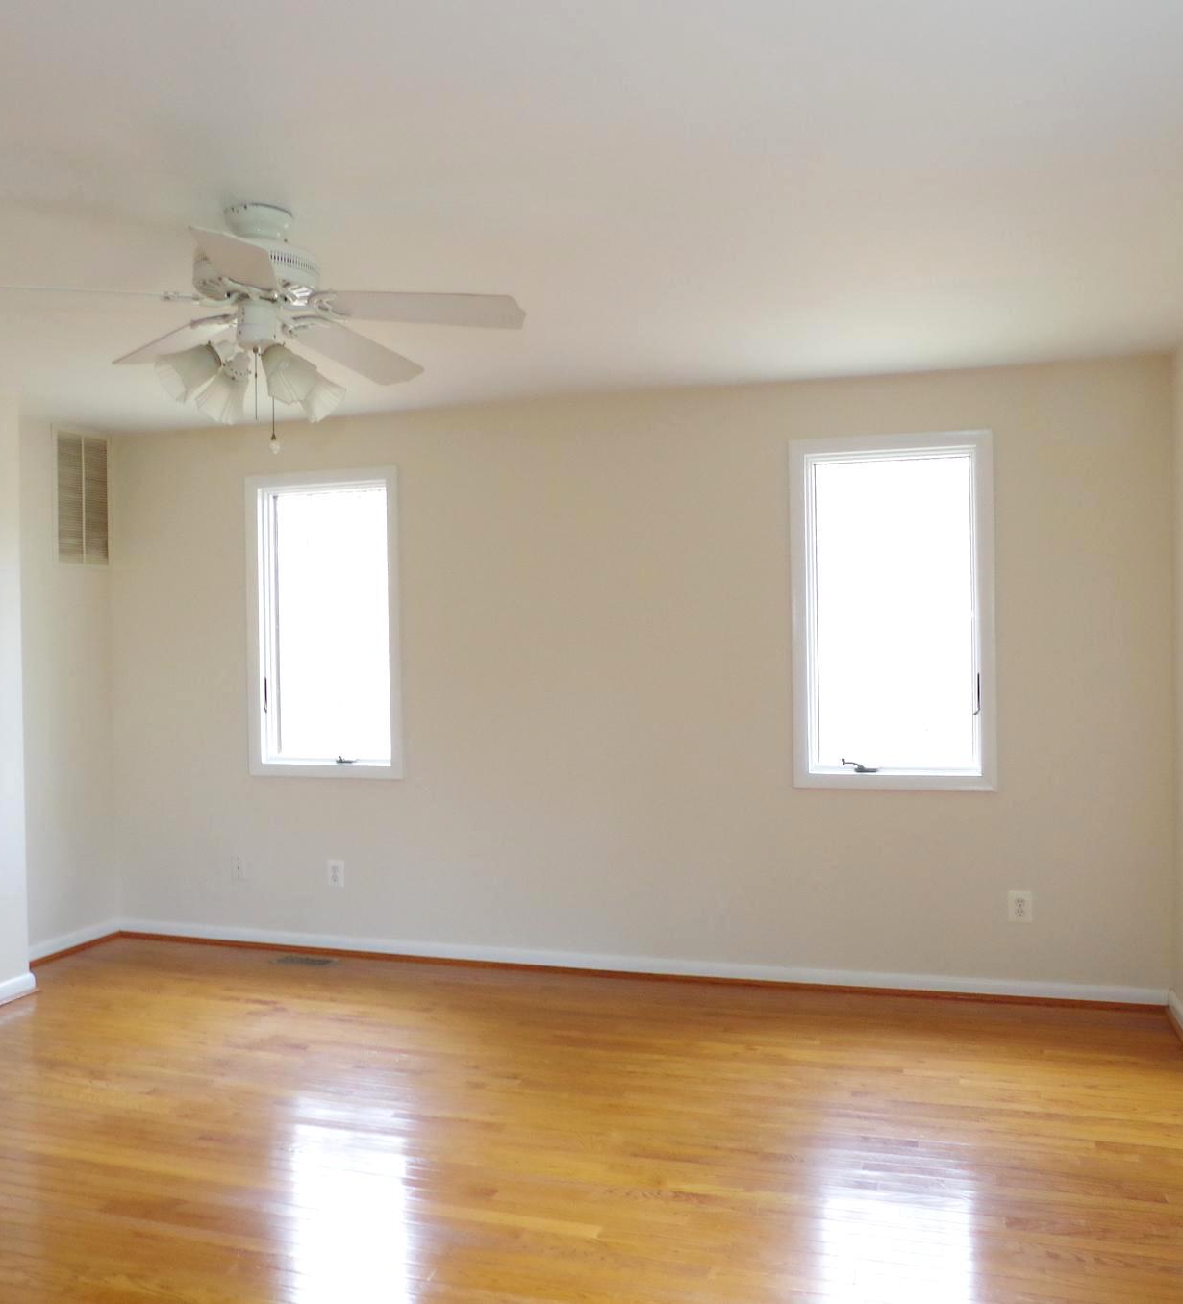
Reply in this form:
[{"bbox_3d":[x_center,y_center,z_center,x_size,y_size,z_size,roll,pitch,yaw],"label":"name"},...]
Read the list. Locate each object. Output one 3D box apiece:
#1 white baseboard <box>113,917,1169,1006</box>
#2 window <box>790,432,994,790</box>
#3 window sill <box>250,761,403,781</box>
[{"bbox_3d":[-0.063,1.323,4.937,4.631,0.088,0.025,-1,0,17],"label":"white baseboard"},{"bbox_3d":[1.194,-0.153,4.562,0.785,1.405,0.090,-1,0,17],"label":"window"},{"bbox_3d":[-1.218,0.548,5.295,0.790,0.068,0.060,-1,0,17],"label":"window sill"}]

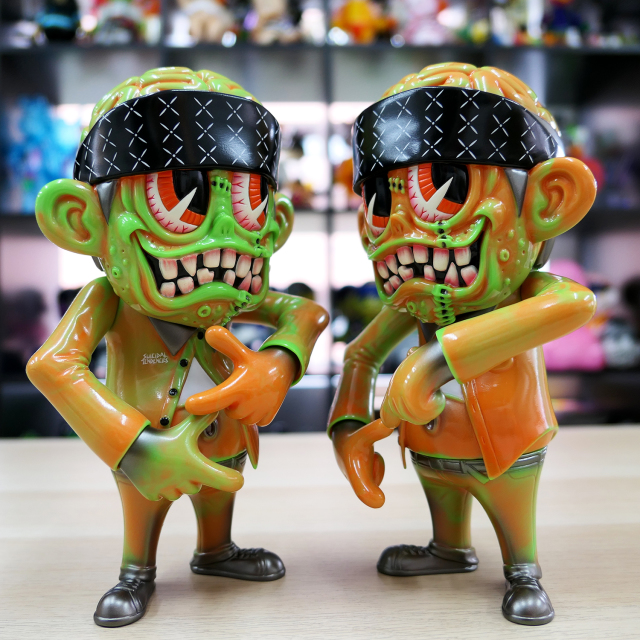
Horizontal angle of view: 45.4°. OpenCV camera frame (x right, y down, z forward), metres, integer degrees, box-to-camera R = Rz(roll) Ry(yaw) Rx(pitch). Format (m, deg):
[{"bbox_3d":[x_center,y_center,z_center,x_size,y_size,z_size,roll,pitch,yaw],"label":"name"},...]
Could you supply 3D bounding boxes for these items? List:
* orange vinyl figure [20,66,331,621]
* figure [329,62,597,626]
[{"bbox_3d":[-0.082,0.006,0.484,0.214,0.335,0.139,-2,1,-41],"label":"orange vinyl figure"},{"bbox_3d":[0.086,0.003,0.480,0.139,0.335,0.214,-2,1,-39],"label":"figure"}]

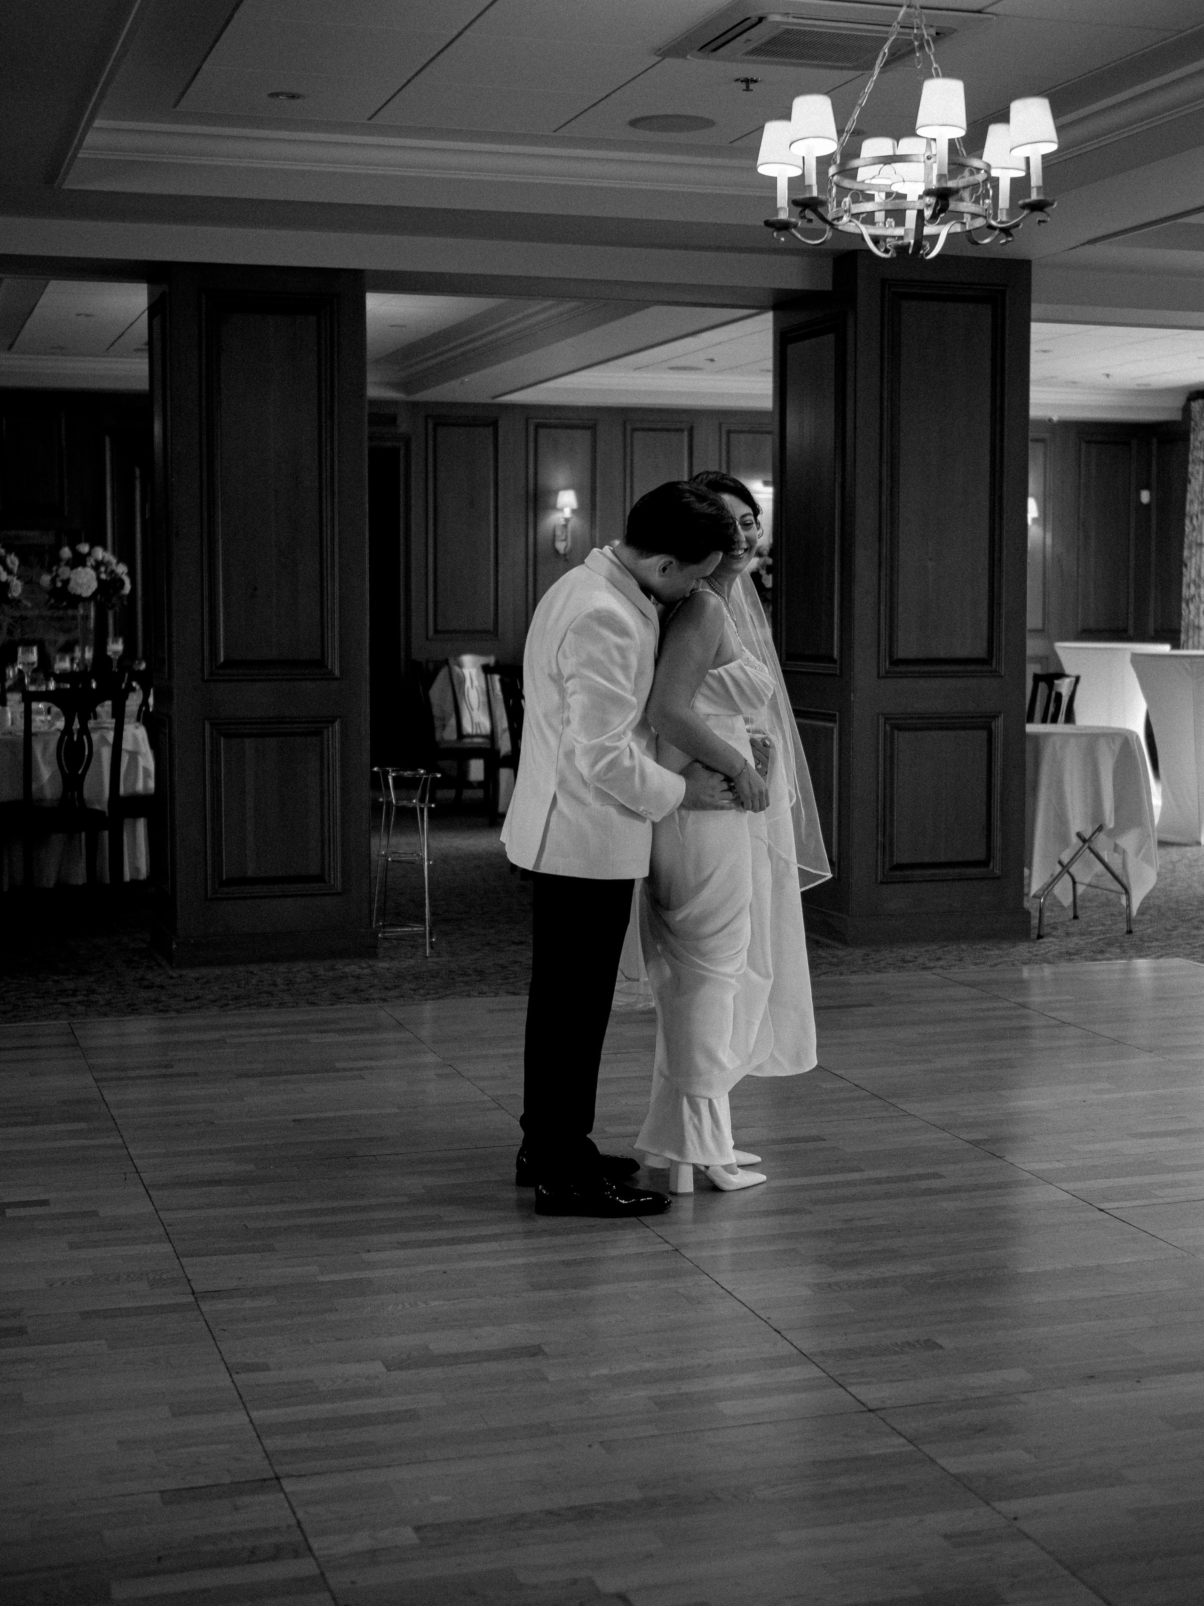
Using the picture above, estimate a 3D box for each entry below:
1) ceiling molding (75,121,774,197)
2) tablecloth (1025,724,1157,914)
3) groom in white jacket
[{"bbox_3d":[-0.314,-2.173,7.886,2.954,0.112,0.140,-2,6,-17],"label":"ceiling molding"},{"bbox_3d":[1.949,0.065,9.598,0.714,0.756,0.644,-2,6,-17],"label":"tablecloth"},{"bbox_3d":[0.050,0.088,5.330,0.574,1.641,0.500,-2,6,-23],"label":"groom in white jacket"}]

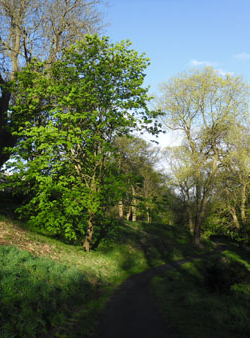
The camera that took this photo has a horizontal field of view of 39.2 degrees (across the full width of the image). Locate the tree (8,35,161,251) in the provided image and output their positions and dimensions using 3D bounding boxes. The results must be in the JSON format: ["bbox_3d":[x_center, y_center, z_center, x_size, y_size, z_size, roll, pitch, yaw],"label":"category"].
[{"bbox_3d":[-2.080,-1.360,18.000,7.600,11.100,7.000,0,-5,0],"label":"tree"}]

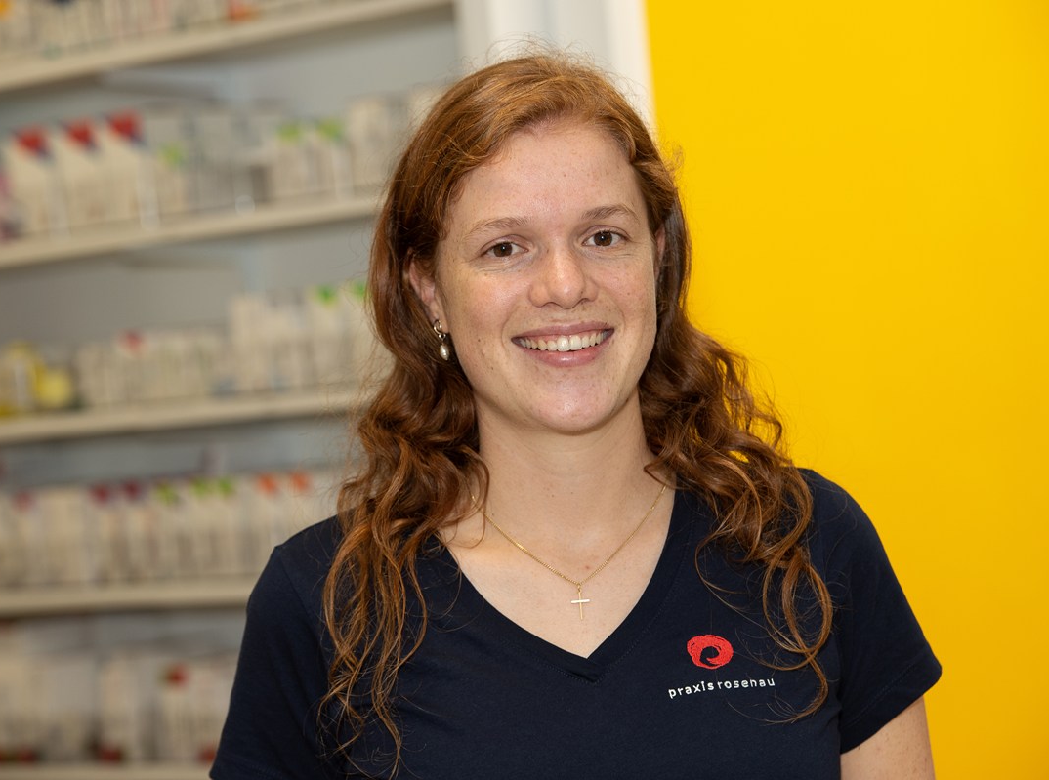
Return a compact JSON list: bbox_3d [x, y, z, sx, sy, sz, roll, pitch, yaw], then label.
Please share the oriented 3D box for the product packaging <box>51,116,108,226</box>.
[{"bbox_3d":[-0.503,-0.253,4.629,0.078,0.121,0.045,-5,0,42],"label":"product packaging"}]

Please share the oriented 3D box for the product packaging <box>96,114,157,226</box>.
[{"bbox_3d":[-0.443,-0.257,4.576,0.076,0.121,0.045,-5,0,42],"label":"product packaging"}]

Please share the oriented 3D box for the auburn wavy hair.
[{"bbox_3d":[0.024,0.011,2.550,0.312,0.443,0.240,-5,0,-7],"label":"auburn wavy hair"}]

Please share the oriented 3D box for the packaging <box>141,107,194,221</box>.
[{"bbox_3d":[-0.393,-0.258,4.531,0.070,0.120,0.045,-5,0,42],"label":"packaging"}]

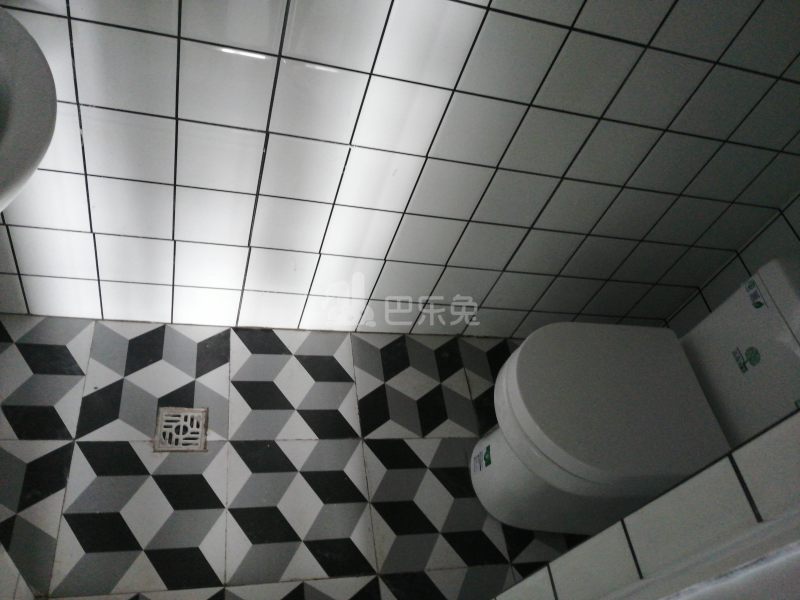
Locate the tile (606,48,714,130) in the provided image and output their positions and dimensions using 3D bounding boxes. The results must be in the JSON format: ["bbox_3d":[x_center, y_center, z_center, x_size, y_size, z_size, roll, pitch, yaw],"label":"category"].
[{"bbox_3d":[0.472,-0.387,1.150,0.147,0.146,0.010,4,51,-18],"label":"tile"}]

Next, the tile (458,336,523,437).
[{"bbox_3d":[0.319,0.236,1.674,0.298,0.010,0.297,4,51,-18],"label":"tile"}]

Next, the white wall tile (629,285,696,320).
[{"bbox_3d":[0.723,0.006,1.732,0.139,0.148,0.010,4,51,-18],"label":"white wall tile"}]

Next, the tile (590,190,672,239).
[{"bbox_3d":[0.528,-0.196,1.418,0.147,0.146,0.010,4,51,-18],"label":"tile"}]

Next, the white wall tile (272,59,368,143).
[{"bbox_3d":[-0.141,-0.338,1.074,0.147,0.146,0.010,4,51,-18],"label":"white wall tile"}]

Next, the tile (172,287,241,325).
[{"bbox_3d":[-0.453,0.013,1.467,0.147,0.140,0.010,4,51,-18],"label":"tile"}]

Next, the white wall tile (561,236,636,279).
[{"bbox_3d":[0.483,-0.105,1.527,0.148,0.148,0.010,4,51,-18],"label":"white wall tile"}]

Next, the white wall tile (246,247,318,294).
[{"bbox_3d":[-0.268,-0.065,1.407,0.147,0.144,0.010,4,51,-18],"label":"white wall tile"}]

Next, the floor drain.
[{"bbox_3d":[-0.463,0.278,1.331,0.102,0.012,0.103,4,51,-18],"label":"floor drain"}]

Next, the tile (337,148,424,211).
[{"bbox_3d":[-0.042,-0.236,1.227,0.148,0.148,0.010,4,51,-18],"label":"tile"}]

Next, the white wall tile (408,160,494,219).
[{"bbox_3d":[0.101,-0.226,1.276,0.147,0.146,0.010,4,51,-18],"label":"white wall tile"}]

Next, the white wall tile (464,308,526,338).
[{"bbox_3d":[0.261,0.063,1.699,0.149,0.136,0.010,4,51,-18],"label":"white wall tile"}]

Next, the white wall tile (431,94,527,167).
[{"bbox_3d":[0.144,-0.317,1.166,0.147,0.146,0.010,4,51,-18],"label":"white wall tile"}]

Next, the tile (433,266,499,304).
[{"bbox_3d":[0.159,-0.034,1.546,0.149,0.149,0.010,4,51,-18],"label":"tile"}]

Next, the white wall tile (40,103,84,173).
[{"bbox_3d":[-0.612,-0.278,1.042,0.147,0.146,0.010,4,51,-18],"label":"white wall tile"}]

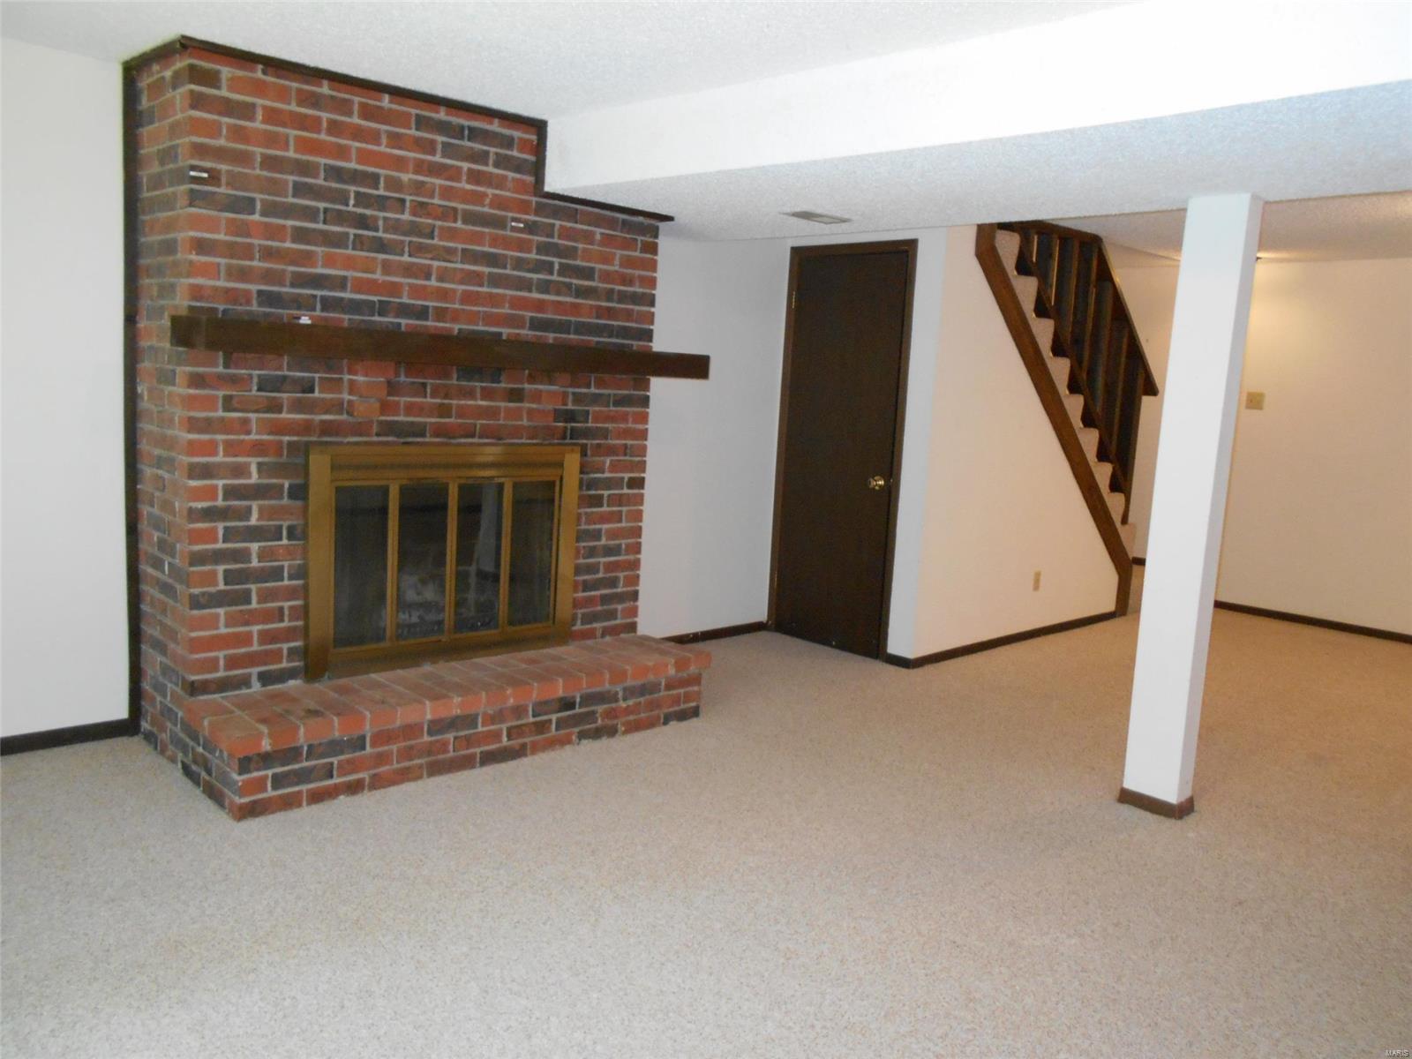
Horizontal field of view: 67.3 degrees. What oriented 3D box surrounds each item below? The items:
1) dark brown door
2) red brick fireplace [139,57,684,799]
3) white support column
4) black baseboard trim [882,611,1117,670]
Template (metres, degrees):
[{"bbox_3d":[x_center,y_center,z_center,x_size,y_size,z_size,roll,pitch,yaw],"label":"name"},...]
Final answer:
[{"bbox_3d":[0.702,-0.405,5.567,0.050,2.074,0.748,-3,10,-43],"label":"dark brown door"},{"bbox_3d":[-0.922,-0.362,3.846,1.855,2.226,0.901,-3,10,-43],"label":"red brick fireplace"},{"bbox_3d":[1.591,-0.054,3.484,0.140,2.006,0.205,-3,10,-43],"label":"white support column"},{"bbox_3d":[1.789,0.602,6.095,2.245,0.068,0.150,-3,10,-43],"label":"black baseboard trim"}]

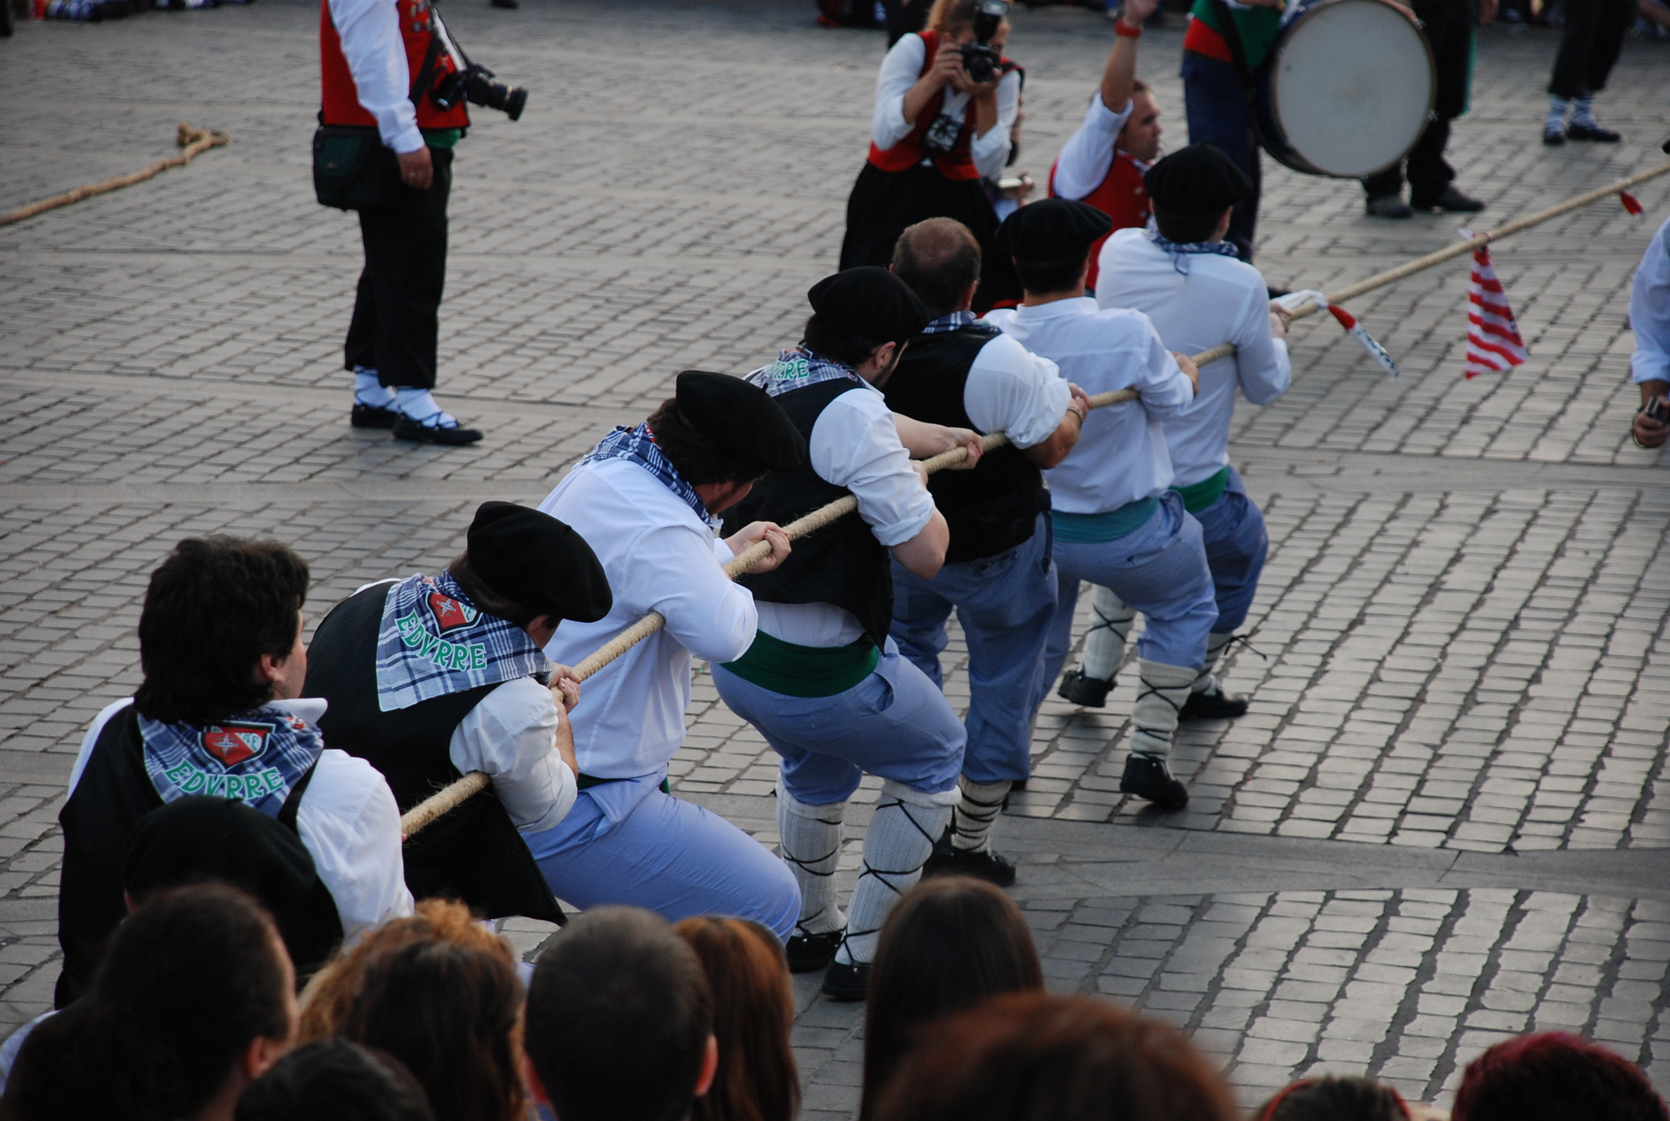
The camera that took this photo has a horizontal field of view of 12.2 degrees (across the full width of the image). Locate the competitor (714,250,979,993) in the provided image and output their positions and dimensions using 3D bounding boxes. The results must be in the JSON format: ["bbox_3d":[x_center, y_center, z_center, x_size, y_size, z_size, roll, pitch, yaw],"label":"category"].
[{"bbox_3d":[0.021,0.096,16.600,0.520,1.490,0.580,5,9,32],"label":"competitor"}]

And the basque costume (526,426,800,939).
[{"bbox_3d":[-0.319,0.353,15.100,0.520,1.390,0.650,6,10,38],"label":"basque costume"}]

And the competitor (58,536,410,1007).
[{"bbox_3d":[-0.958,0.692,12.500,0.570,1.410,0.680,4,8,25],"label":"competitor"}]

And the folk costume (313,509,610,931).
[{"bbox_3d":[-0.658,0.574,13.600,0.520,1.340,0.680,6,10,38],"label":"folk costume"}]

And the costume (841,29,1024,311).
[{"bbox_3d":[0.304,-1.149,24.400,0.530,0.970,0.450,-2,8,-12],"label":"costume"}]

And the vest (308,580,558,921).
[{"bbox_3d":[-0.696,0.336,13.500,0.450,0.560,0.360,6,10,38],"label":"vest"}]

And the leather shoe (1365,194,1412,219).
[{"bbox_3d":[2.408,-1.539,33.950,0.105,0.110,0.270,-5,9,-35],"label":"leather shoe"}]

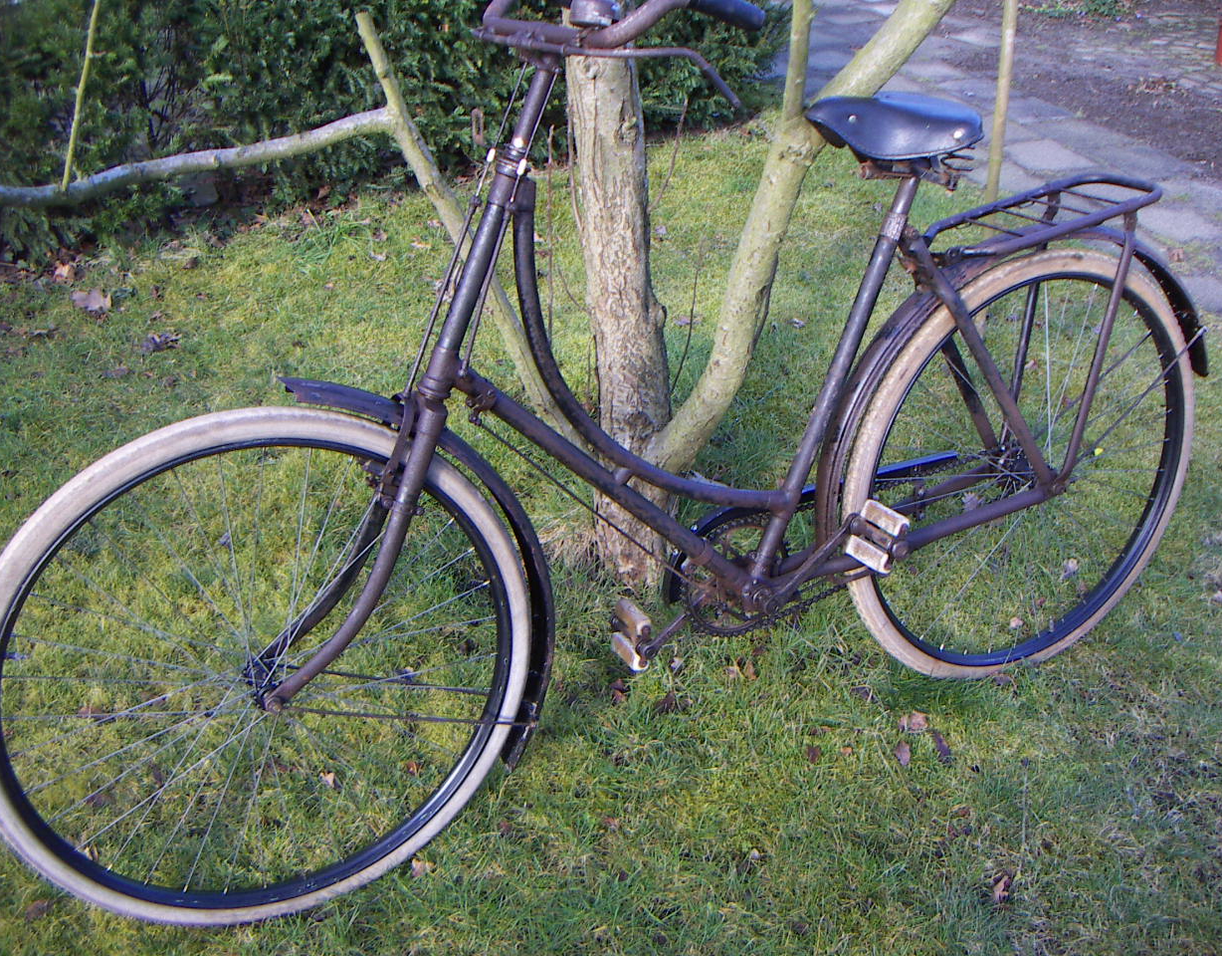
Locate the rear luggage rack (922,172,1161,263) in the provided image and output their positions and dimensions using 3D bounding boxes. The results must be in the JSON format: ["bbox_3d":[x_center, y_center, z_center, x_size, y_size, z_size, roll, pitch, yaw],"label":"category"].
[{"bbox_3d":[0.614,-0.380,1.926,0.365,0.052,0.148,-19,26,-18],"label":"rear luggage rack"}]

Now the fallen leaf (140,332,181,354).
[{"bbox_3d":[-1.194,-0.357,3.512,0.097,0.040,0.089,-8,29,-12],"label":"fallen leaf"}]

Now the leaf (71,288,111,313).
[{"bbox_3d":[-1.492,-0.509,3.798,0.108,0.042,0.125,-9,30,-13],"label":"leaf"}]

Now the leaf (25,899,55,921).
[{"bbox_3d":[-0.773,0.585,1.793,0.034,0.016,0.035,20,35,34],"label":"leaf"}]

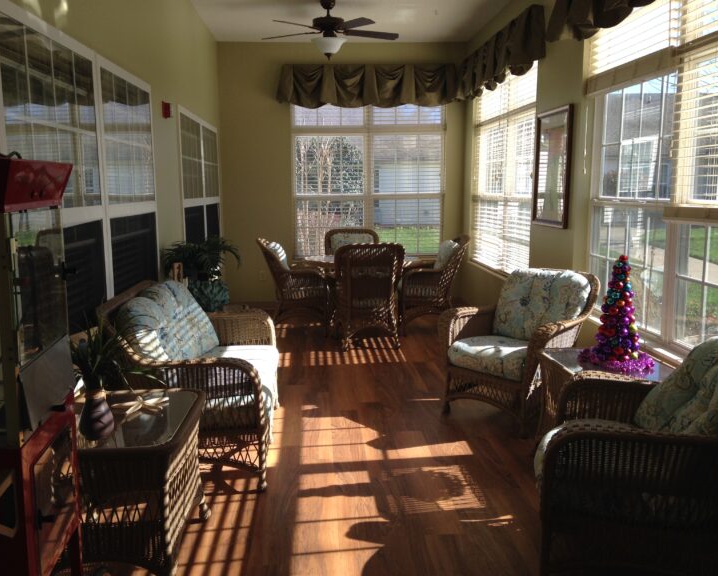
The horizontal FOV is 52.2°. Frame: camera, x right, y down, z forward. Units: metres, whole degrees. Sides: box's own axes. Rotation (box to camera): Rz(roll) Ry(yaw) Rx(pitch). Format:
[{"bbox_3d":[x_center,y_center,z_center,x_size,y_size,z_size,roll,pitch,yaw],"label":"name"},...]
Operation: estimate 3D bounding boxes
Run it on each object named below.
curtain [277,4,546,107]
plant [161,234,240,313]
[{"bbox_3d":[0.243,-2.198,7.243,2.243,0.495,3.051,-1,8,-3],"label":"curtain"},{"bbox_3d":[-1.122,-0.090,5.281,0.546,0.561,0.505,-1,8,-3],"label":"plant"}]

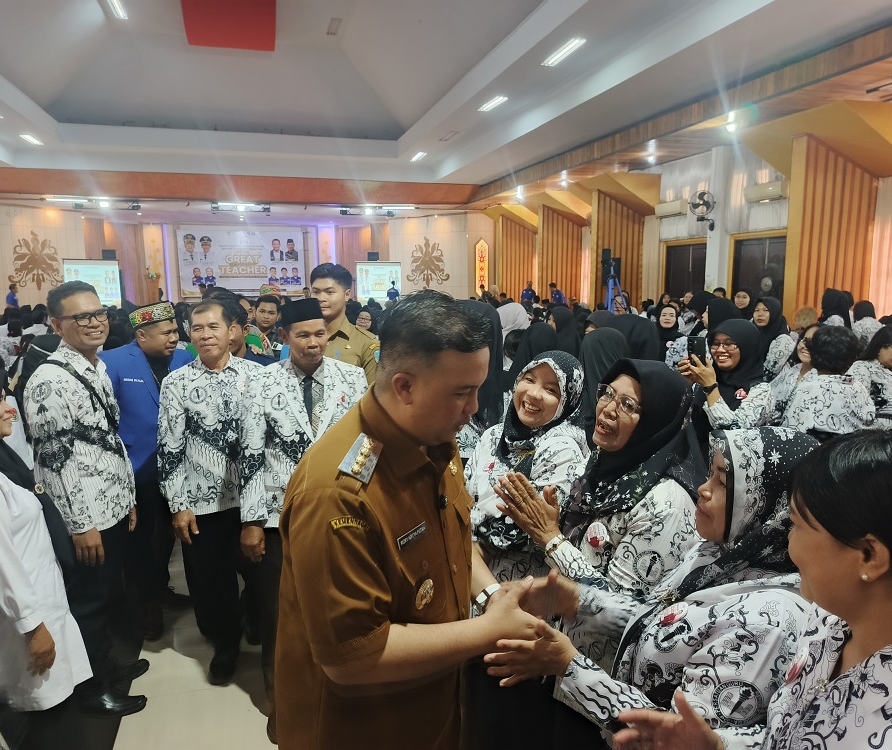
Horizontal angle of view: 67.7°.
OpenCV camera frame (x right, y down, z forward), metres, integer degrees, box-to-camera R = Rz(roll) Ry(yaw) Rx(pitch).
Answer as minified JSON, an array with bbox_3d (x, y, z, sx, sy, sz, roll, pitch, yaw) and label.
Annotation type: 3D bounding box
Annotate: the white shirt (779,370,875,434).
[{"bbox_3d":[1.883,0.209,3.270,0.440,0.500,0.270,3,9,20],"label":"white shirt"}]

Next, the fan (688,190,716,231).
[{"bbox_3d":[4.998,-3.205,12.946,0.500,0.720,0.380,6,11,38],"label":"fan"}]

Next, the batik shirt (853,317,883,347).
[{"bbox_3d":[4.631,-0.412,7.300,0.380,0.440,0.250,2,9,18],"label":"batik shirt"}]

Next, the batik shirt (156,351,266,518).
[{"bbox_3d":[-0.986,0.237,2.782,0.470,0.660,0.280,-4,9,-25],"label":"batik shirt"}]

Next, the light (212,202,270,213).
[{"bbox_3d":[-6.929,-5.648,22.403,1.950,0.290,0.320,-3,9,-16],"label":"light"}]

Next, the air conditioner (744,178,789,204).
[{"bbox_3d":[5.497,-3.179,11.510,0.200,0.290,0.870,-3,9,-16],"label":"air conditioner"}]

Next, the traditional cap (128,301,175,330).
[{"bbox_3d":[-1.319,-0.269,2.980,0.200,0.095,0.180,-9,6,16],"label":"traditional cap"}]

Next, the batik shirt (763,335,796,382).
[{"bbox_3d":[2.333,0.033,4.806,0.460,0.660,0.290,5,10,35],"label":"batik shirt"}]

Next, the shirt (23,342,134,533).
[{"bbox_3d":[-1.498,0.254,2.700,0.280,0.750,0.460,4,9,28],"label":"shirt"}]

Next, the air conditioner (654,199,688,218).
[{"bbox_3d":[4.739,-3.522,14.090,0.200,0.290,0.870,-3,9,-16],"label":"air conditioner"}]

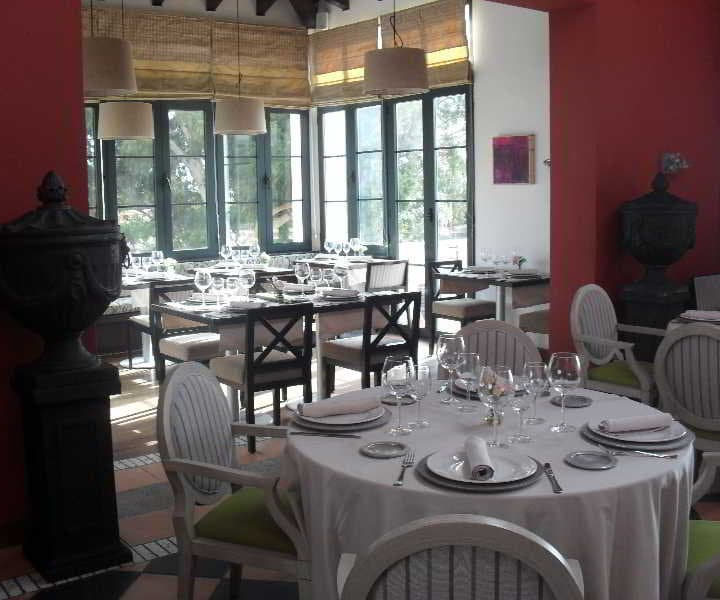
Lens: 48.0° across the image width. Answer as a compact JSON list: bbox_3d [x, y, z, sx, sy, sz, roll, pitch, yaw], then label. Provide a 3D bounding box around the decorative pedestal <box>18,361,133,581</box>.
[{"bbox_3d":[-1.178,0.673,3.325,0.325,0.825,0.325,-7,9,-35],"label":"decorative pedestal"}]

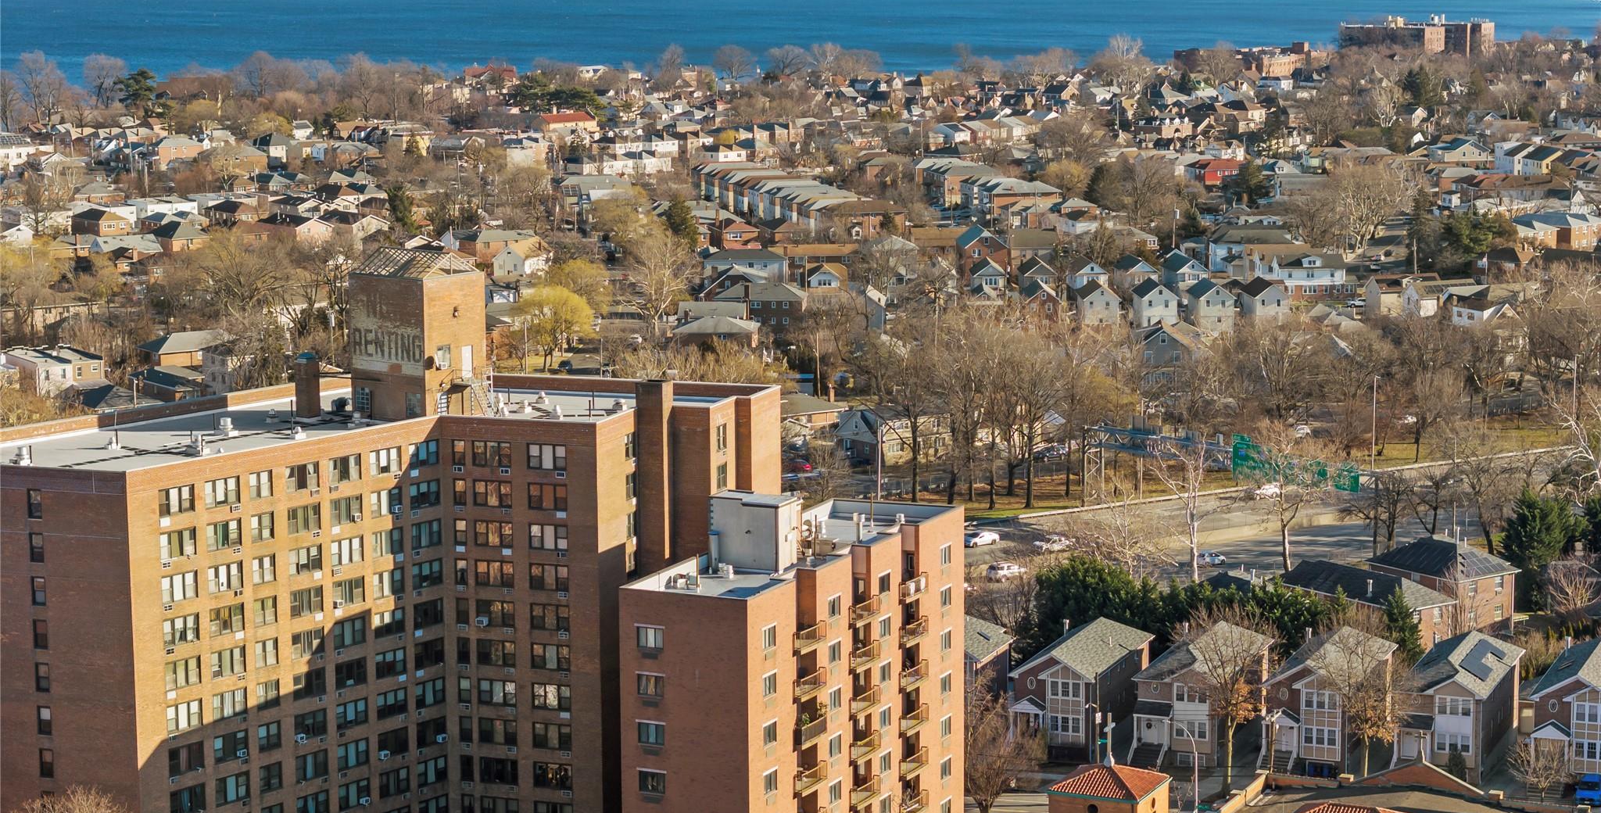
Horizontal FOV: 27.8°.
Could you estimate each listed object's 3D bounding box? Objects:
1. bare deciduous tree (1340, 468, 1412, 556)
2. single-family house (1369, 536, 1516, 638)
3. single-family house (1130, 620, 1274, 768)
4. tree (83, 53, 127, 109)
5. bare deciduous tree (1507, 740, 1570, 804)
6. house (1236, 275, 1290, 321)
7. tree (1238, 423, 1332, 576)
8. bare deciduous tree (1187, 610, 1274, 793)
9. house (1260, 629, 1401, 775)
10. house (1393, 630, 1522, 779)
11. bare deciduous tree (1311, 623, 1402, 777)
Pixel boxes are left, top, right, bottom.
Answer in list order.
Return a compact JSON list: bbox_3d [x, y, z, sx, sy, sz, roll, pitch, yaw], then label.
[{"bbox_3d":[58.376,10.762,325.486,7.200,9.200,7.200,0,9,0],"label":"bare deciduous tree"},{"bbox_3d":[58.060,16.170,292.545,8.000,8.300,11.500,-6,10,-35],"label":"single-family house"},{"bbox_3d":[31.800,22.250,254.400,7.100,7.900,16.400,3,9,22],"label":"single-family house"},{"bbox_3d":[-249.039,-115.058,1158.492,16.000,21.500,16.000,0,9,0],"label":"tree"},{"bbox_3d":[54.606,27.074,239.426,4.808,5.311,4.808,0,9,0],"label":"bare deciduous tree"},{"bbox_3d":[75.891,-16.549,529.360,5.600,7.800,11.800,-1,9,-3],"label":"house"},{"bbox_3d":[48.902,9.608,325.978,9.564,15.731,9.564,0,9,0],"label":"tree"},{"bbox_3d":[32.192,22.270,242.370,6.455,14.218,6.455,0,9,0],"label":"bare deciduous tree"},{"bbox_3d":[41.400,22.500,252.300,7.100,7.900,16.400,3,9,22],"label":"house"},{"bbox_3d":[51.786,23.091,254.376,6.900,8.700,18.170,3,9,22],"label":"house"},{"bbox_3d":[41.314,22.809,240.461,6.776,13.607,6.776,0,9,0],"label":"bare deciduous tree"}]

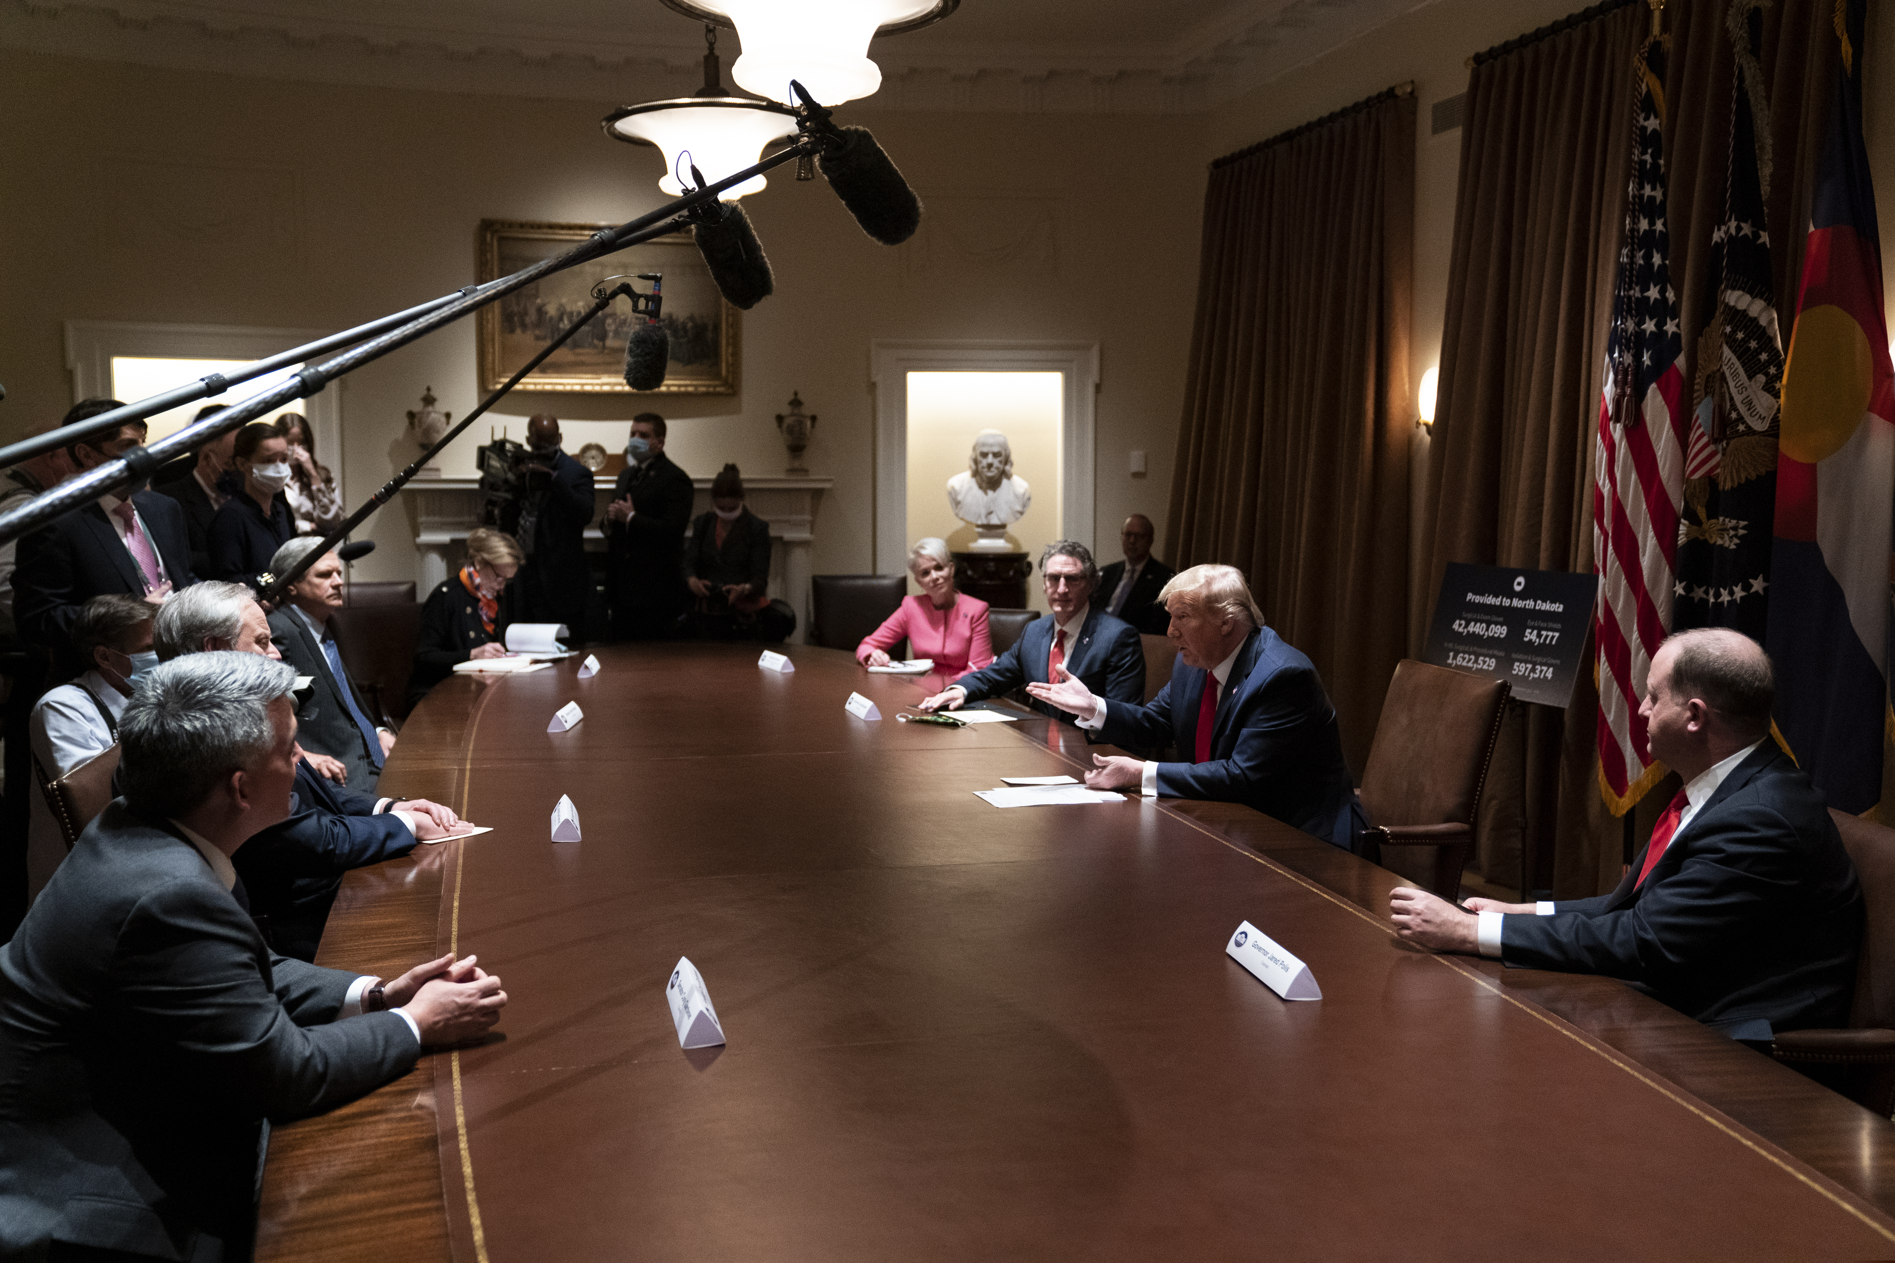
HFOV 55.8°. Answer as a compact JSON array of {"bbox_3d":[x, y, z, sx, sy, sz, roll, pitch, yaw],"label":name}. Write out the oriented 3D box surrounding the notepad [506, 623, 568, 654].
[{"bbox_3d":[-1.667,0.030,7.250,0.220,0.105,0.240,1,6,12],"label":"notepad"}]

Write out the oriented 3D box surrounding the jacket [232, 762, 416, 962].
[{"bbox_3d":[-1.480,0.444,3.995,0.570,0.610,0.510,-2,6,-17],"label":"jacket"}]

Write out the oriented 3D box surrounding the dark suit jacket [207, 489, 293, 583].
[{"bbox_3d":[-2.340,-0.179,6.063,0.300,0.600,0.420,3,7,28],"label":"dark suit jacket"}]

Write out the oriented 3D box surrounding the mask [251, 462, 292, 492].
[{"bbox_3d":[-2.253,-0.515,5.958,0.085,0.105,0.140,4,7,32],"label":"mask"}]

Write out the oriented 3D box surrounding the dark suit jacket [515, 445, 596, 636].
[{"bbox_3d":[-1.900,-0.436,8.600,0.500,0.830,0.400,1,6,11],"label":"dark suit jacket"}]

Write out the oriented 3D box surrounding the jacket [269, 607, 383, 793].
[{"bbox_3d":[-1.980,0.210,5.751,0.400,0.650,0.490,2,6,23],"label":"jacket"}]

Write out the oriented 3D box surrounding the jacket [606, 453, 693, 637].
[{"bbox_3d":[-1.443,-0.456,8.700,0.460,0.830,0.340,5,7,43],"label":"jacket"}]

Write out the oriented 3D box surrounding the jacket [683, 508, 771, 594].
[{"bbox_3d":[-1.064,-0.377,8.757,0.440,0.500,0.340,1,6,6],"label":"jacket"}]

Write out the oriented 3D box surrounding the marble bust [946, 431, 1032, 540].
[{"bbox_3d":[0.238,-0.852,10.450,0.490,0.620,0.320,-1,6,-9],"label":"marble bust"}]

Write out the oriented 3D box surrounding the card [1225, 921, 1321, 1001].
[{"bbox_3d":[0.531,0.533,2.919,0.061,0.054,0.277,-1,6,-10],"label":"card"}]

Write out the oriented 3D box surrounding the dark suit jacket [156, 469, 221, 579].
[{"bbox_3d":[-2.866,-0.268,6.800,0.330,0.780,0.480,5,7,38],"label":"dark suit jacket"}]

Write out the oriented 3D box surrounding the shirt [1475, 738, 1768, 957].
[{"bbox_3d":[1.277,0.495,3.200,0.620,0.570,0.500,-1,6,-12],"label":"shirt"}]

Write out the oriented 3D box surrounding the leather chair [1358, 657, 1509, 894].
[{"bbox_3d":[1.196,0.619,4.935,0.660,1.040,0.630,-2,6,-19],"label":"leather chair"}]

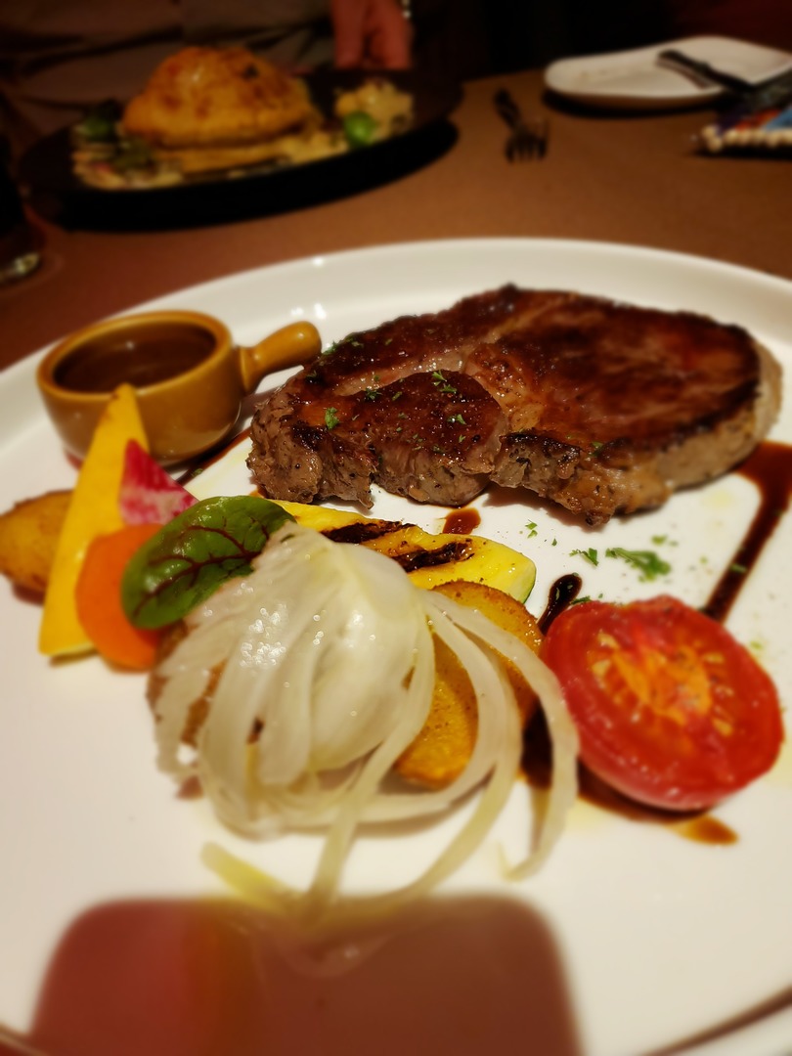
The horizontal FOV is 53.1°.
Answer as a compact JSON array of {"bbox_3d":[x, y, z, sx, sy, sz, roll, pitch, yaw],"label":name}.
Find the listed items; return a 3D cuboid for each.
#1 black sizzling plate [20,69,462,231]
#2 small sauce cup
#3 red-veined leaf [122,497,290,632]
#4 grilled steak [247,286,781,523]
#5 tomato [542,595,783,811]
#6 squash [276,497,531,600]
[{"bbox_3d":[-0.103,-0.272,0.553,0.295,0.027,0.292,-8,39,0],"label":"black sizzling plate"},{"bbox_3d":[-0.067,-0.050,0.261,0.092,0.027,0.062,-10,39,-3],"label":"small sauce cup"},{"bbox_3d":[-0.042,0.007,0.176,0.044,0.010,0.026,-38,77,-9],"label":"red-veined leaf"},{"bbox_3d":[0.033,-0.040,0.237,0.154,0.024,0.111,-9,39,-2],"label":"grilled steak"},{"bbox_3d":[0.047,0.035,0.149,0.046,0.020,0.046,-3,43,-4],"label":"tomato"},{"bbox_3d":[-0.007,0.011,0.189,0.080,0.013,0.029,15,44,25],"label":"squash"}]

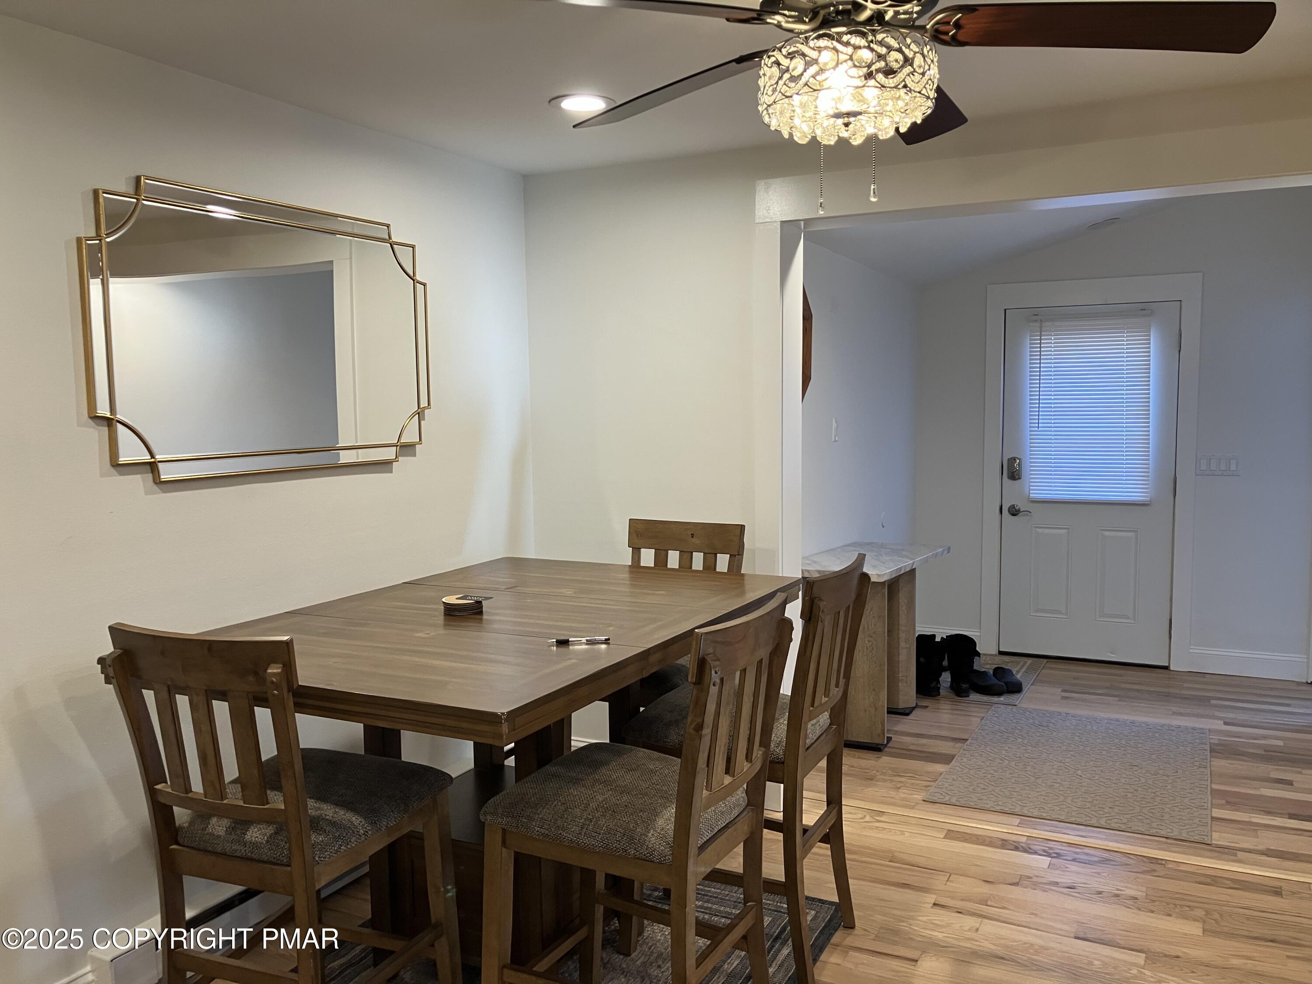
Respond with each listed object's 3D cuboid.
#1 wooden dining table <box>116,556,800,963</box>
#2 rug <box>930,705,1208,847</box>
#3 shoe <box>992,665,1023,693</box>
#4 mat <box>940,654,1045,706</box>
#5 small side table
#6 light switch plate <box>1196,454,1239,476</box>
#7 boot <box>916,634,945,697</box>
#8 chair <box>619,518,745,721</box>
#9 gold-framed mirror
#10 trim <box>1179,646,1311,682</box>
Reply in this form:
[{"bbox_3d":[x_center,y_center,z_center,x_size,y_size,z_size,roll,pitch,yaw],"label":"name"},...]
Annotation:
[{"bbox_3d":[-0.435,0.809,3.138,1.205,0.930,1.715,2,6,29],"label":"wooden dining table"},{"bbox_3d":[1.782,1.127,4.447,0.965,0.010,1.385,2,6,28],"label":"rug"},{"bbox_3d":[1.857,0.981,5.588,0.105,0.095,0.270,0,5,4],"label":"shoe"},{"bbox_3d":[1.747,1.003,5.831,0.620,0.010,0.990,2,6,28],"label":"mat"},{"bbox_3d":[1.023,0.696,5.034,0.460,0.780,0.970,2,6,30],"label":"small side table"},{"bbox_3d":[3.023,-0.140,5.704,0.209,0.114,0.010,2,6,28],"label":"light switch plate"},{"bbox_3d":[1.445,0.883,5.543,0.140,0.305,0.285,2,6,30],"label":"boot"},{"bbox_3d":[-0.010,0.674,3.683,0.475,1.090,0.580,2,6,29],"label":"chair"},{"bbox_3d":[-1.114,-0.464,3.211,0.030,0.800,1.300,2,6,28],"label":"gold-framed mirror"},{"bbox_3d":[3.189,0.927,5.713,0.557,0.145,0.015,2,6,28],"label":"trim"}]

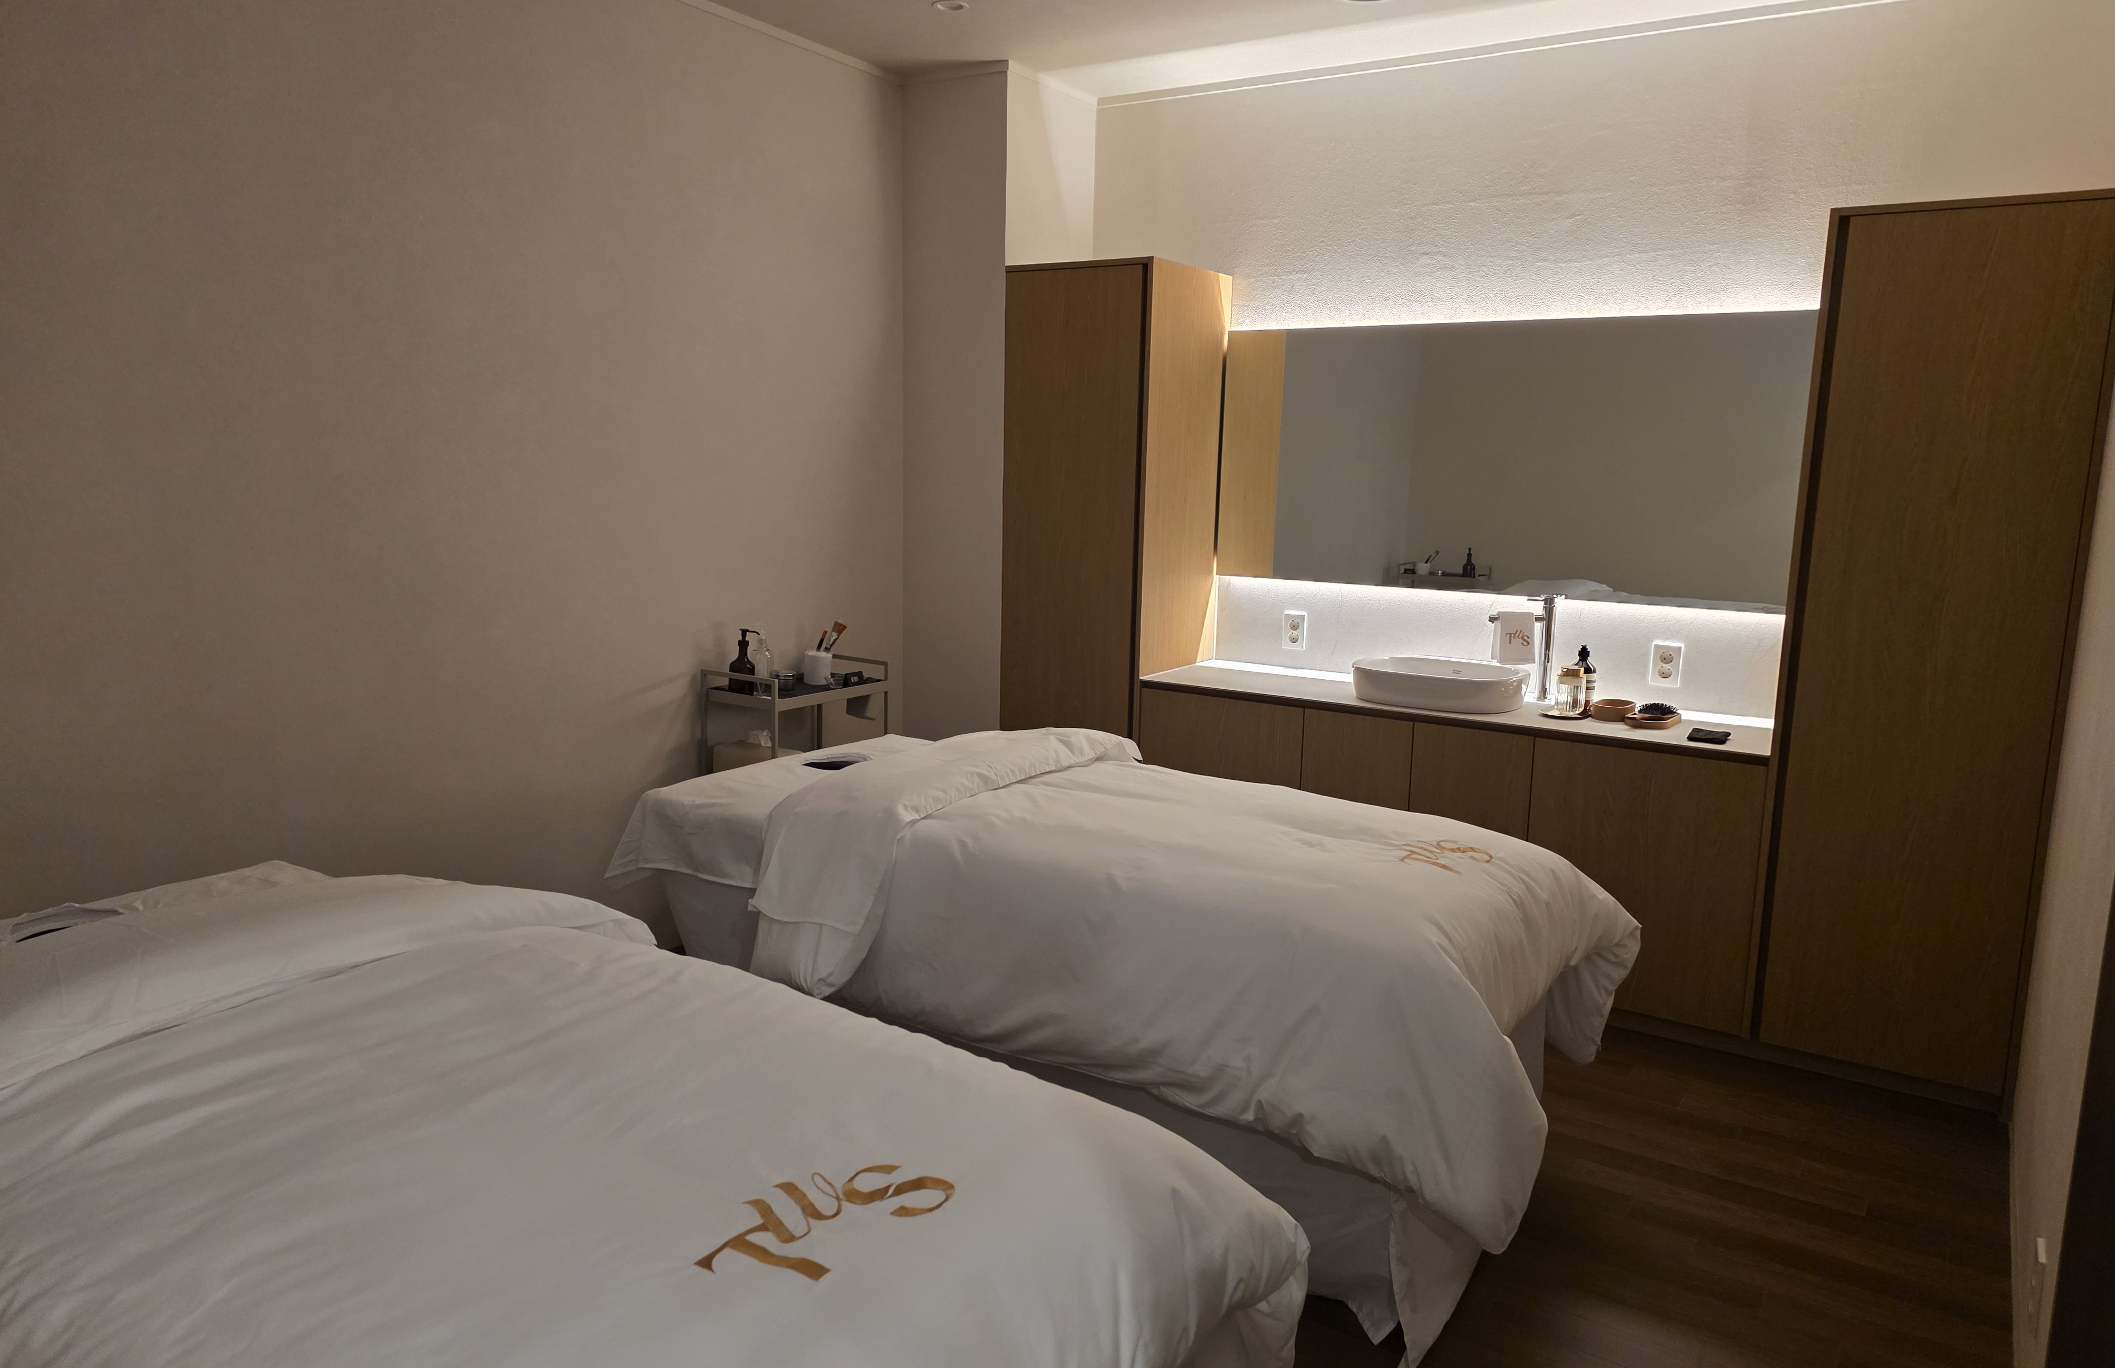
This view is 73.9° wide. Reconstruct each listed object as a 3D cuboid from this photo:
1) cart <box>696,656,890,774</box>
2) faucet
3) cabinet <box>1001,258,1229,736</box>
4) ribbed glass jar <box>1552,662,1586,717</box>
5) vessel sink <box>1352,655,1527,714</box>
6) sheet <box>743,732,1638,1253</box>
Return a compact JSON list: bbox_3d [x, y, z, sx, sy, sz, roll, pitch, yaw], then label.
[{"bbox_3d":[-0.783,0.357,4.245,0.320,0.835,0.500,7,12,33],"label":"cart"},{"bbox_3d":[1.357,-0.102,4.096,0.205,0.306,0.050,0,10,-5],"label":"faucet"},{"bbox_3d":[0.190,-0.317,4.685,0.536,2.042,0.525,7,12,33],"label":"cabinet"},{"bbox_3d":[1.442,0.017,3.948,0.084,0.127,0.084,7,12,33],"label":"ribbed glass jar"},{"bbox_3d":[1.108,-0.003,4.095,0.485,0.104,0.380,7,12,33],"label":"vessel sink"},{"bbox_3d":[0.278,0.504,2.909,1.615,0.530,1.090,7,12,33],"label":"sheet"}]

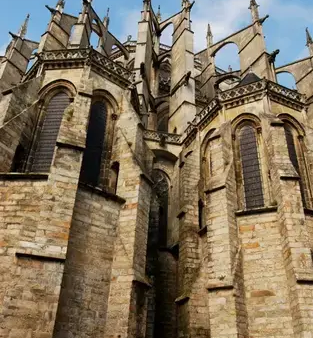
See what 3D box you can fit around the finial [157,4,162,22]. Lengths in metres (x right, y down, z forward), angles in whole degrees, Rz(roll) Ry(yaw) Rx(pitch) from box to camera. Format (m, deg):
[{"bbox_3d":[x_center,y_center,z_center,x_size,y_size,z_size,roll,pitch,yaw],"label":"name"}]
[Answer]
[{"bbox_3d":[0.322,-18.455,39.054,0.550,3.169,0.550,2,-29,2],"label":"finial"}]

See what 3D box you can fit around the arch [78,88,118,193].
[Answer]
[{"bbox_3d":[-2.965,-1.587,16.583,1.800,5.800,0.600,24,-35,-32],"label":"arch"}]

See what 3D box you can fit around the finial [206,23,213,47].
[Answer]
[{"bbox_3d":[6.683,-16.834,41.665,0.700,4.267,0.700,13,-30,-18],"label":"finial"}]

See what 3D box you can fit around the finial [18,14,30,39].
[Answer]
[{"bbox_3d":[-14.928,-16.312,37.871,0.950,4.071,0.950,26,-36,-35],"label":"finial"}]

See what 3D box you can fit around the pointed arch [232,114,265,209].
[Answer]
[{"bbox_3d":[5.038,-0.435,17.771,1.700,5.850,0.600,-13,-33,26],"label":"pointed arch"}]

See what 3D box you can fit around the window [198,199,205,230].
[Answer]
[{"bbox_3d":[2.677,2.683,19.614,0.420,1.800,0.350,2,-29,3],"label":"window"}]

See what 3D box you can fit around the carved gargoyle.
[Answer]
[{"bbox_3d":[10.618,-10.080,29.823,0.500,0.700,1.400,19,-33,-27],"label":"carved gargoyle"}]

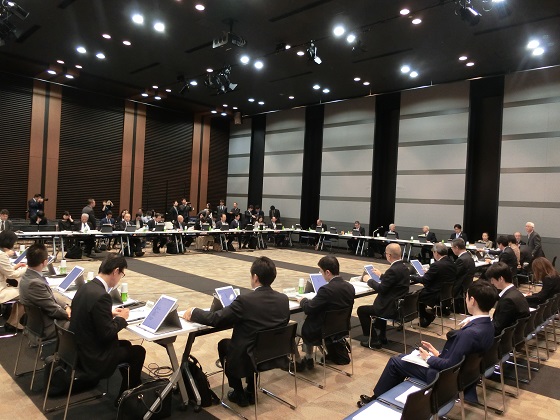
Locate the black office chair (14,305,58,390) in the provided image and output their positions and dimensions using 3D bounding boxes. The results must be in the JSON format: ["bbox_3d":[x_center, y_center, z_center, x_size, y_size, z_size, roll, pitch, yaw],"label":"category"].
[{"bbox_3d":[-2.187,1.229,3.904,0.480,0.740,0.530,4,1,43],"label":"black office chair"}]

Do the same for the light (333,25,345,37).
[{"bbox_3d":[1.537,-4.636,10.497,0.240,0.060,0.240,3,1,42],"label":"light"}]

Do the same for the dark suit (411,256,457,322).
[{"bbox_3d":[2.316,1.188,6.111,0.640,1.020,0.530,4,1,43],"label":"dark suit"}]

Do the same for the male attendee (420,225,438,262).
[{"bbox_3d":[5.152,1.188,13.997,0.780,1.250,0.550,2,1,-34],"label":"male attendee"}]

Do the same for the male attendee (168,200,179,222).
[{"bbox_3d":[-4.129,0.500,15.810,0.360,1.670,0.500,3,1,23],"label":"male attendee"}]

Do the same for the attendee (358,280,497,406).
[{"bbox_3d":[1.163,1.132,3.315,1.040,1.230,0.520,4,1,43],"label":"attendee"}]

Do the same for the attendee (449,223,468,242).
[{"bbox_3d":[5.845,1.176,13.345,0.550,1.360,0.780,3,1,42],"label":"attendee"}]

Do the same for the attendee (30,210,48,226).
[{"bbox_3d":[-7.683,0.608,12.965,0.750,1.180,0.550,3,1,42],"label":"attendee"}]

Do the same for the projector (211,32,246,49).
[{"bbox_3d":[-1.365,-4.407,10.810,0.580,0.230,0.500,4,1,43],"label":"projector"}]

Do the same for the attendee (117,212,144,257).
[{"bbox_3d":[-4.579,0.740,12.184,0.780,1.240,0.550,3,1,42],"label":"attendee"}]

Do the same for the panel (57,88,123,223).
[{"bbox_3d":[-7.907,-2.154,16.998,0.120,5.397,2.617,4,1,43],"label":"panel"}]

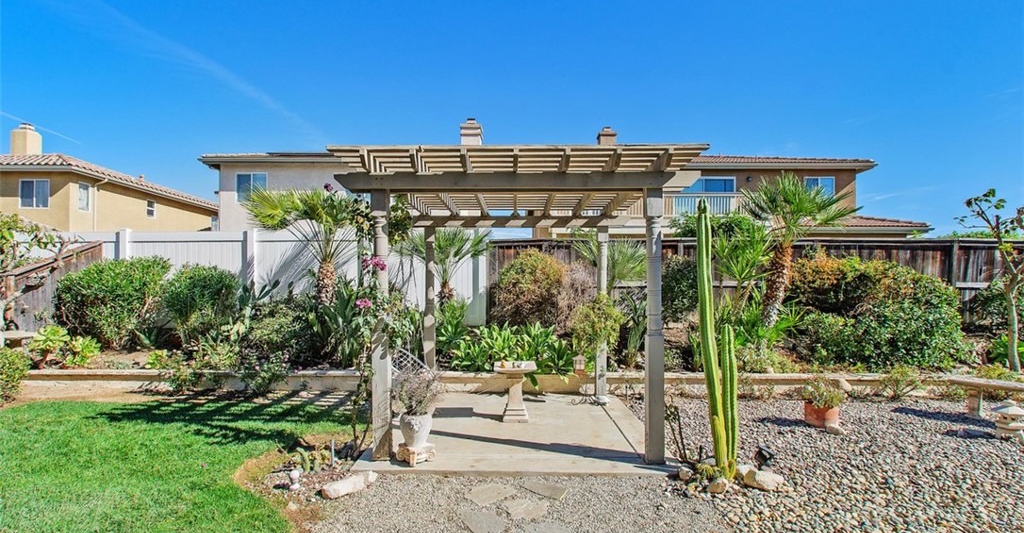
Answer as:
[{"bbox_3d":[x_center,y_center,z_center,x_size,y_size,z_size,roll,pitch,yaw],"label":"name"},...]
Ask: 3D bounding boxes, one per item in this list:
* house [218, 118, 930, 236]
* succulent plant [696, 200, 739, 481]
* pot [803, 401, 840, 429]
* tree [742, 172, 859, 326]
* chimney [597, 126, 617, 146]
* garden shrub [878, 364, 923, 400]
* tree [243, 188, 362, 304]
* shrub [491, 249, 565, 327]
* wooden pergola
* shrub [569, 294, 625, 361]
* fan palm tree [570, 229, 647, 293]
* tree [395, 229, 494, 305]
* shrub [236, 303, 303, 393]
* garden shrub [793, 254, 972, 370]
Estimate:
[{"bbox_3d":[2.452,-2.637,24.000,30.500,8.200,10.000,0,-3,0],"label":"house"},{"bbox_3d":[1.626,0.577,3.600,0.330,2.200,0.280,0,-2,0],"label":"succulent plant"},{"bbox_3d":[3.372,1.610,4.950,0.370,0.280,0.370,0,-3,0],"label":"pot"},{"bbox_3d":[4.927,-0.274,7.800,1.750,2.680,1.700,0,-2,0],"label":"tree"},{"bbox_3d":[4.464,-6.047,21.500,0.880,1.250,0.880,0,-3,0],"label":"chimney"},{"bbox_3d":[5.165,1.529,6.050,0.580,0.480,0.500,0,-3,0],"label":"garden shrub"},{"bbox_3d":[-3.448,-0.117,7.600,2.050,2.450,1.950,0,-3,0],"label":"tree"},{"bbox_3d":[0.261,0.414,8.200,1.350,1.500,1.200,0,-3,0],"label":"shrub"},{"bbox_3d":[0.060,0.410,4.900,3.040,2.530,2.980,0,-2,0],"label":"wooden pergola"},{"bbox_3d":[1.114,0.804,6.000,0.740,0.900,0.680,0,-2,0],"label":"shrub"},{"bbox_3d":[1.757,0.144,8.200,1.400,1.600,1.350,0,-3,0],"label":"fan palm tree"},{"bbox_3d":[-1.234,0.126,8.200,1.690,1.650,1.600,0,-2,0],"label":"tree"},{"bbox_3d":[-3.517,1.189,6.600,0.950,1.280,0.900,0,-3,0],"label":"shrub"},{"bbox_3d":[6.065,0.688,7.450,2.650,1.750,1.750,0,-2,0],"label":"garden shrub"}]

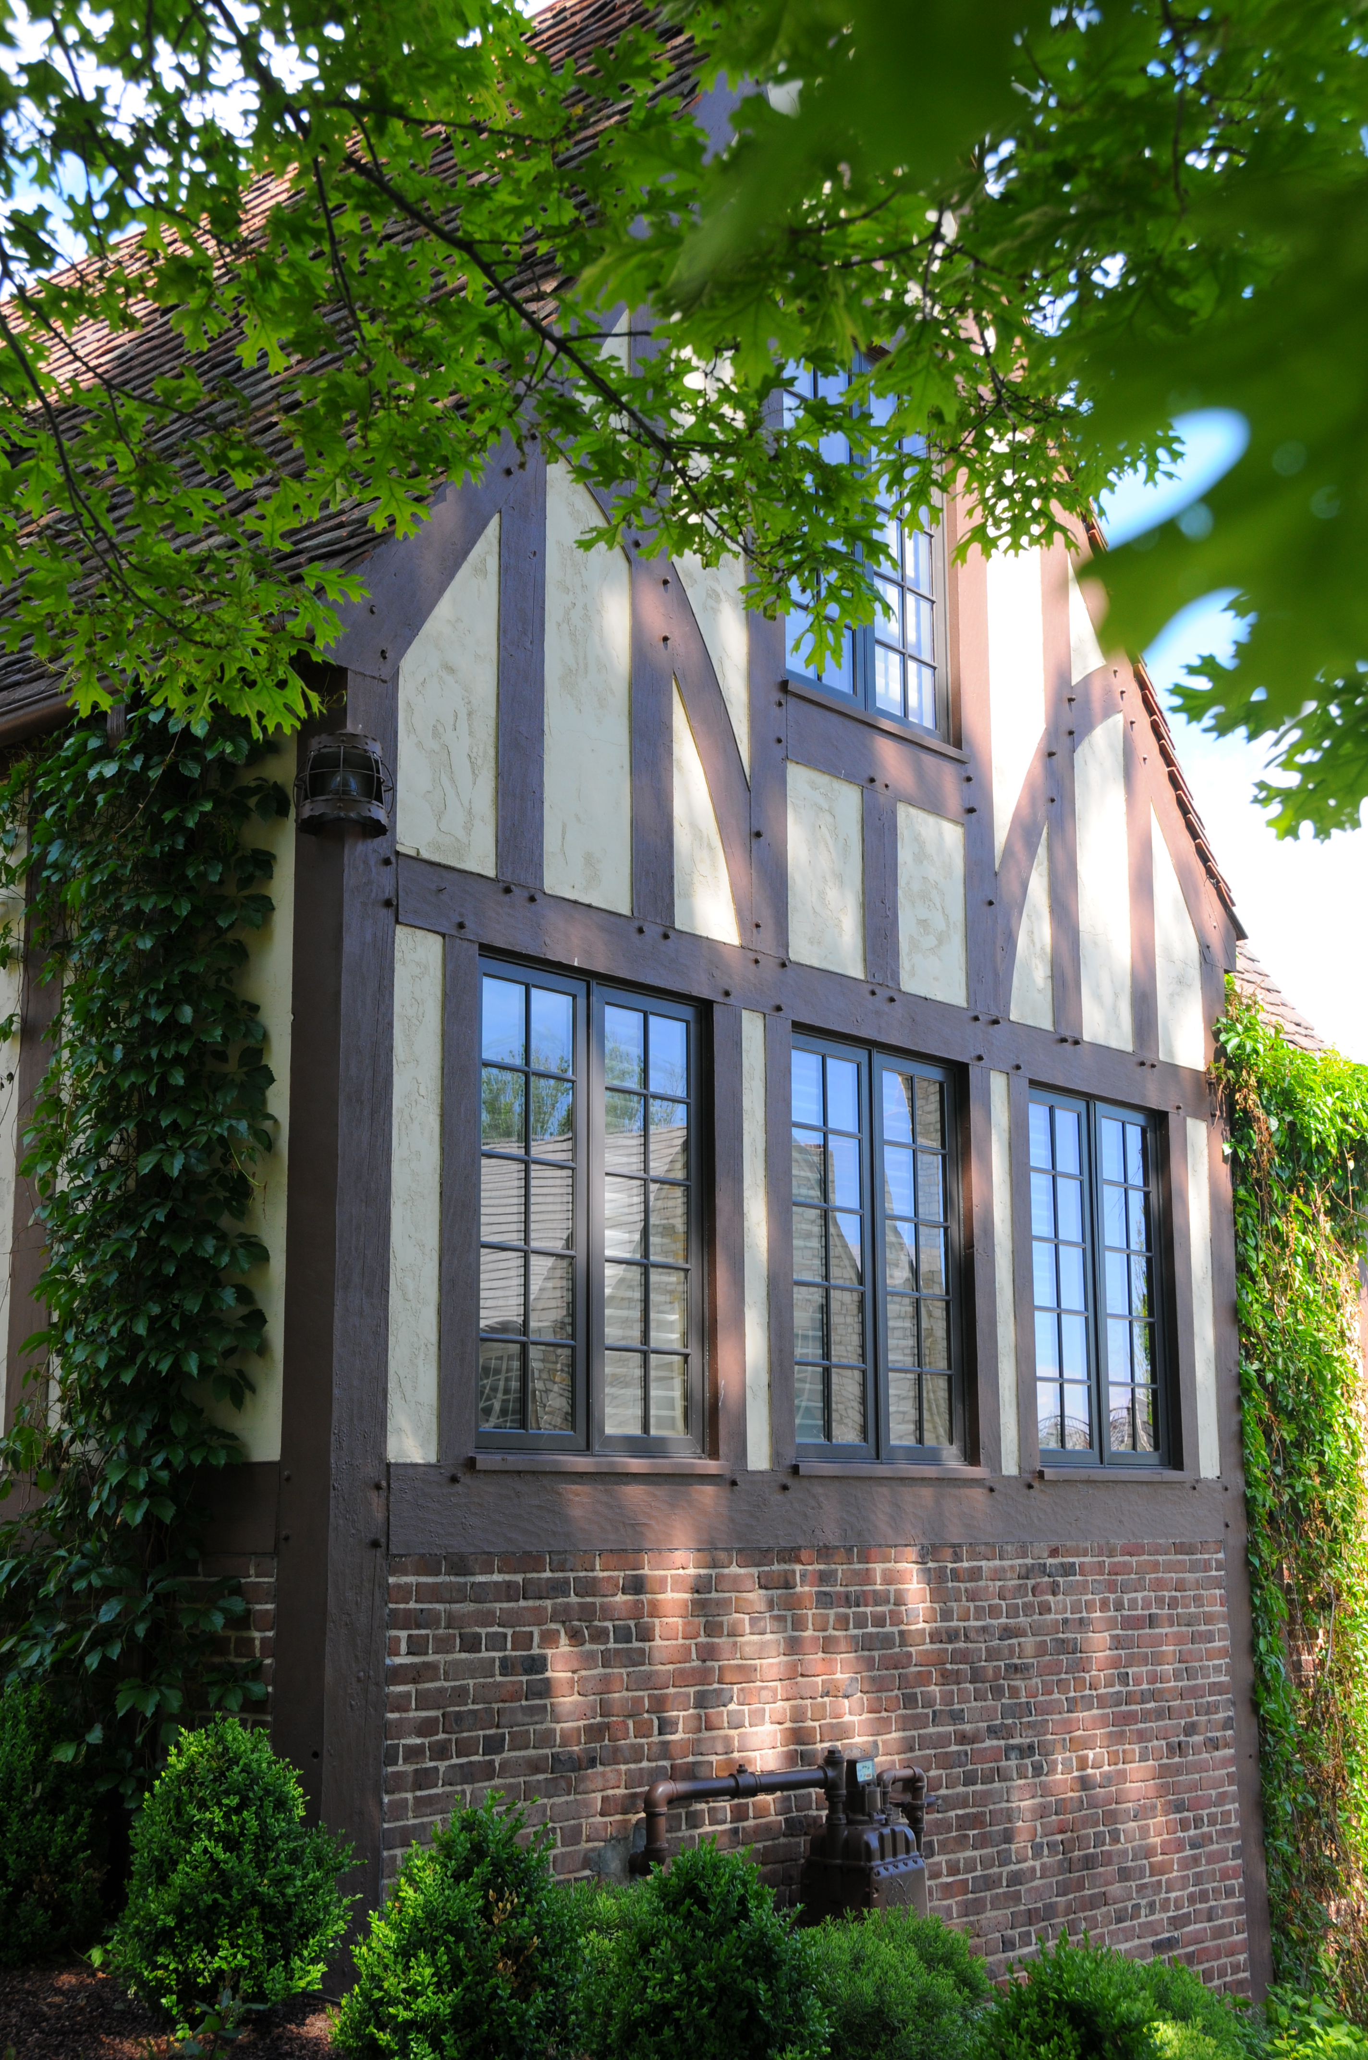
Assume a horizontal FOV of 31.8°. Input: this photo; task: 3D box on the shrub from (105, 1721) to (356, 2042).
[{"bbox_3d":[-1.104,2.052,5.890,0.577,0.708,0.577,0,-12,-3],"label":"shrub"}]

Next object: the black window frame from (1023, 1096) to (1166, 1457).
[{"bbox_3d":[1.556,0.965,9.326,0.091,1.434,1.013,-11,-15,41],"label":"black window frame"}]

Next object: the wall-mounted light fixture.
[{"bbox_3d":[-0.926,-0.677,6.531,0.263,0.263,0.253,0,-12,-3],"label":"wall-mounted light fixture"}]

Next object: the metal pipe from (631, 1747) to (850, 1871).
[{"bbox_3d":[0.176,2.329,7.192,0.132,0.292,0.925,-11,-15,41],"label":"metal pipe"}]

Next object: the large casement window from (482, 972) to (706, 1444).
[{"bbox_3d":[-0.321,0.556,7.265,0.091,1.434,1.031,-11,-15,41],"label":"large casement window"}]

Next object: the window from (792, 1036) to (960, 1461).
[{"bbox_3d":[0.621,0.761,8.299,0.091,1.434,1.023,-11,-15,41],"label":"window"}]

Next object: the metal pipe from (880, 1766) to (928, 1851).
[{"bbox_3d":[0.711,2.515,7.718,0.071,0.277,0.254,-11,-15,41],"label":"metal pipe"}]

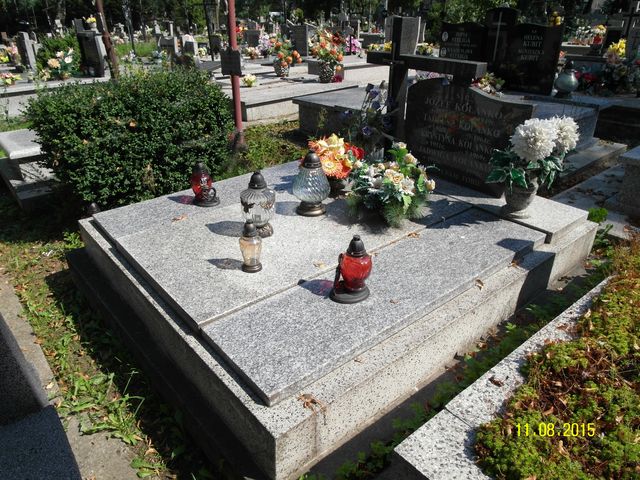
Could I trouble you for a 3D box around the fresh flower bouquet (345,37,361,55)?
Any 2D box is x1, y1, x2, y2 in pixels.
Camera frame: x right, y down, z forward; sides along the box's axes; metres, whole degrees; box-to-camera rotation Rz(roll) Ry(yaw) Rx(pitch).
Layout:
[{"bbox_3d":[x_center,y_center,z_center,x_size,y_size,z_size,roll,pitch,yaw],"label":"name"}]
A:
[{"bbox_3d":[0.911,-5.349,12.249,0.420,0.500,0.440,-20,34,-36],"label":"fresh flower bouquet"}]

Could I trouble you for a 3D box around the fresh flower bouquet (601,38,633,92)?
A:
[{"bbox_3d":[3.542,-2.084,5.300,0.320,0.600,0.320,16,30,28],"label":"fresh flower bouquet"}]

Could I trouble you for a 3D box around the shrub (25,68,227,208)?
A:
[{"bbox_3d":[-1.456,-0.858,3.521,1.420,0.920,1.220,-20,34,-36],"label":"shrub"}]

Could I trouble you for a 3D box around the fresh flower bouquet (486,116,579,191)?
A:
[{"bbox_3d":[1.107,-0.451,2.312,0.440,0.360,0.380,13,29,23],"label":"fresh flower bouquet"}]

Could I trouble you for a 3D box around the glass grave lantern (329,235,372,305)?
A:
[{"bbox_3d":[0.114,0.092,1.577,0.150,0.238,0.130,-8,28,-18],"label":"glass grave lantern"}]

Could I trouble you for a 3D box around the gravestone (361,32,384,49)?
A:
[{"bbox_3d":[1.946,-7.309,16.280,0.400,0.540,0.900,-20,34,-36],"label":"gravestone"}]

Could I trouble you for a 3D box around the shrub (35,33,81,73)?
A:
[{"bbox_3d":[-4.955,-3.452,8.244,0.780,0.800,0.820,-20,34,-36],"label":"shrub"}]

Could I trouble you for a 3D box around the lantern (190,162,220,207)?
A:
[{"bbox_3d":[-0.675,-0.331,2.574,0.155,0.238,0.140,-5,27,-11],"label":"lantern"}]

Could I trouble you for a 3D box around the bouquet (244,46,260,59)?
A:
[{"bbox_3d":[-1.675,-4.624,10.966,0.340,0.280,0.360,-20,34,-36],"label":"bouquet"}]

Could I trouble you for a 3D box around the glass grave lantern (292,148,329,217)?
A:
[{"bbox_3d":[-0.042,-0.319,2.436,0.205,0.344,0.205,0,27,0],"label":"glass grave lantern"}]

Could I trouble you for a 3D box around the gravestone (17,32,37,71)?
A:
[{"bbox_3d":[-6.171,-3.938,9.280,0.600,0.726,0.130,24,35,39],"label":"gravestone"}]

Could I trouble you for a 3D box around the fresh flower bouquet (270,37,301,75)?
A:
[{"bbox_3d":[-0.566,-3.010,7.282,0.500,0.598,0.450,11,28,18],"label":"fresh flower bouquet"}]

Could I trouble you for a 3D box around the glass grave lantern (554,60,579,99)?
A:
[{"bbox_3d":[2.824,-1.838,5.085,0.245,0.395,0.245,-19,33,-35],"label":"glass grave lantern"}]

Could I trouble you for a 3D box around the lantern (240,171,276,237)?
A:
[{"bbox_3d":[-0.314,-0.189,2.200,0.175,0.322,0.175,0,27,0],"label":"lantern"}]

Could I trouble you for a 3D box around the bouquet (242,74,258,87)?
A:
[{"bbox_3d":[-1.097,-2.516,7.000,0.220,0.210,0.210,-4,27,-8],"label":"bouquet"}]

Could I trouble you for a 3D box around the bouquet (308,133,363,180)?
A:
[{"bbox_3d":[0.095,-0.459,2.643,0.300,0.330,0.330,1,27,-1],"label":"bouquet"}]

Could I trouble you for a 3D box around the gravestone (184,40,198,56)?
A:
[{"bbox_3d":[-3.544,-5.273,12.150,0.150,0.470,0.550,-20,34,-36],"label":"gravestone"}]

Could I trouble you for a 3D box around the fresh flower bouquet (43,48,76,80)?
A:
[{"bbox_3d":[-4.110,-2.769,7.000,0.470,0.480,0.400,-13,30,-26],"label":"fresh flower bouquet"}]

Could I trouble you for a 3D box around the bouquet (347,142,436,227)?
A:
[{"bbox_3d":[0.400,-0.320,2.422,0.480,0.360,0.400,5,27,9],"label":"bouquet"}]

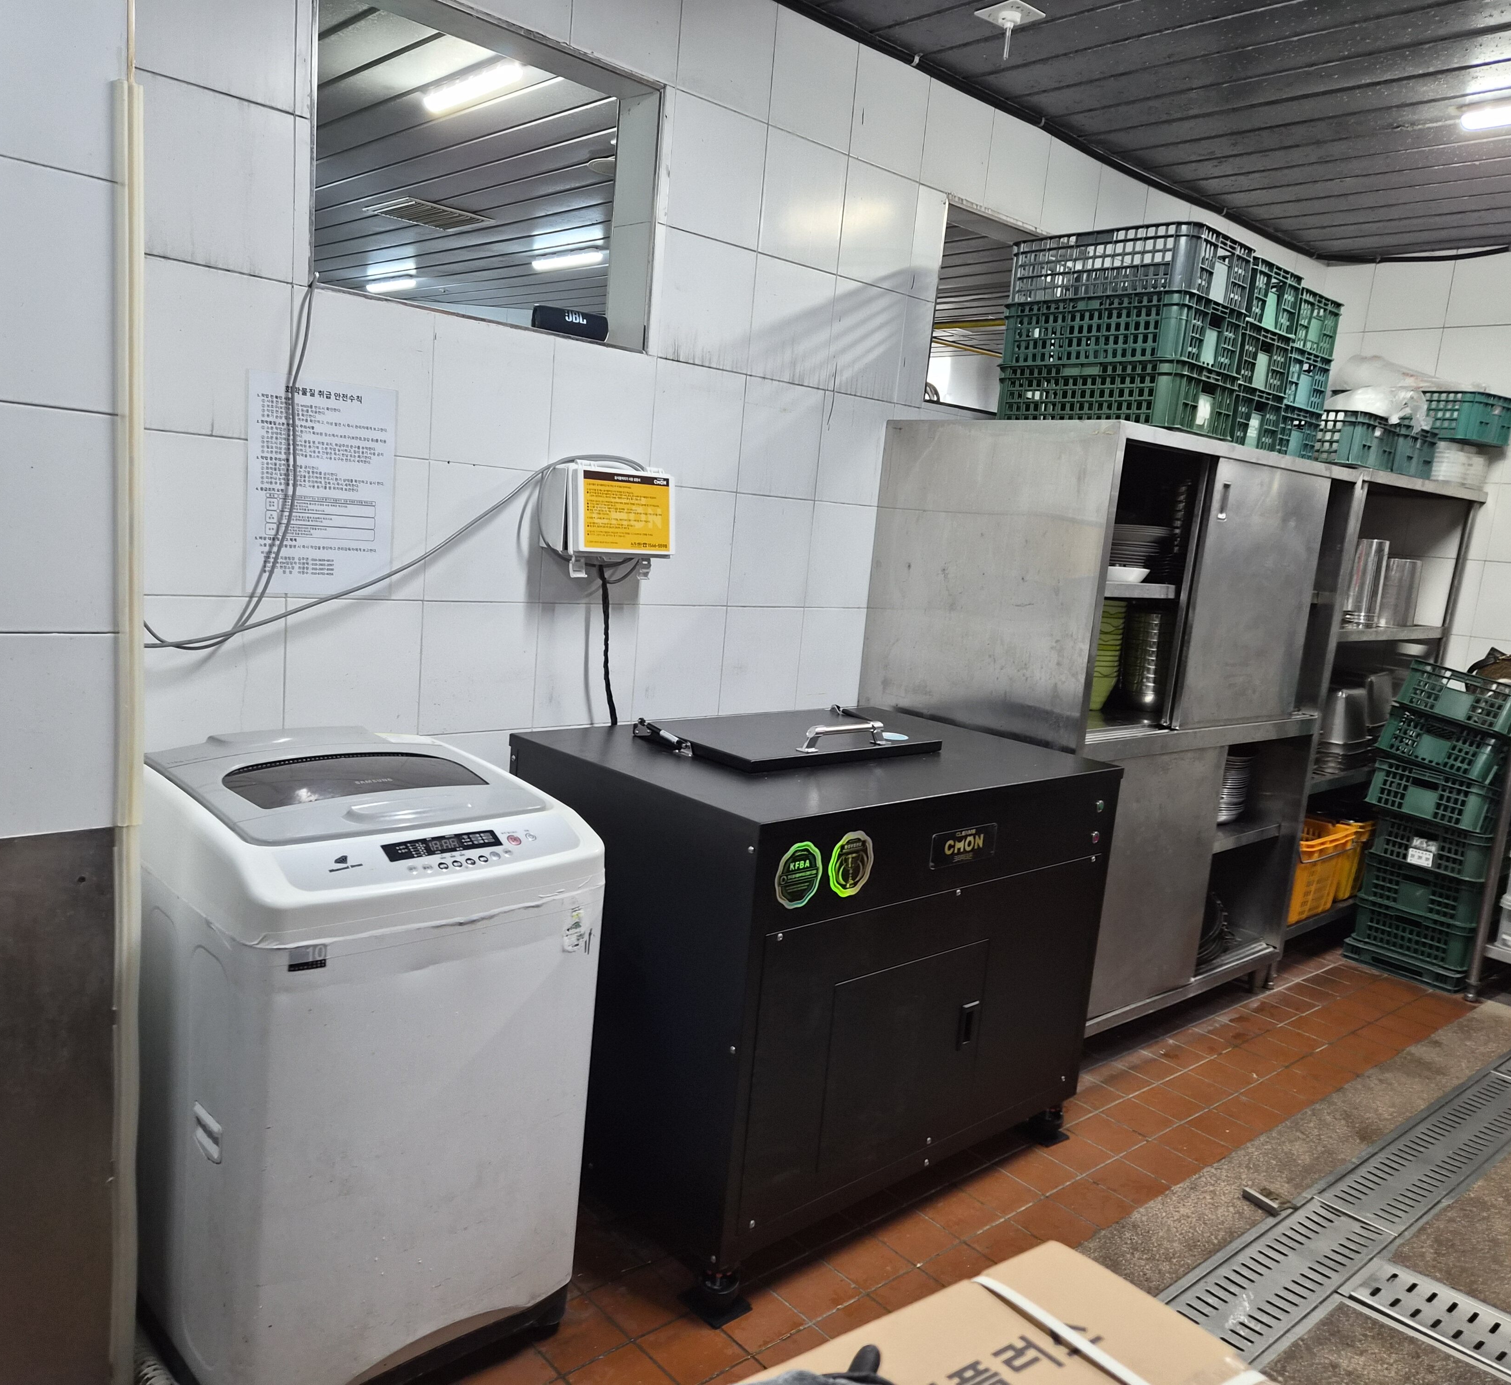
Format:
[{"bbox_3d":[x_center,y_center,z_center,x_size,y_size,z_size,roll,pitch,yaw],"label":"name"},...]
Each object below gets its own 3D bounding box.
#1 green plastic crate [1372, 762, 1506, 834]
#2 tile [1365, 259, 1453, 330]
[{"bbox_3d":[2.503,0.397,4.440,0.372,0.165,0.525,18,4,41],"label":"green plastic crate"},{"bbox_3d":[2.623,-1.589,4.911,0.010,0.281,0.293,-3,11,-43],"label":"tile"}]

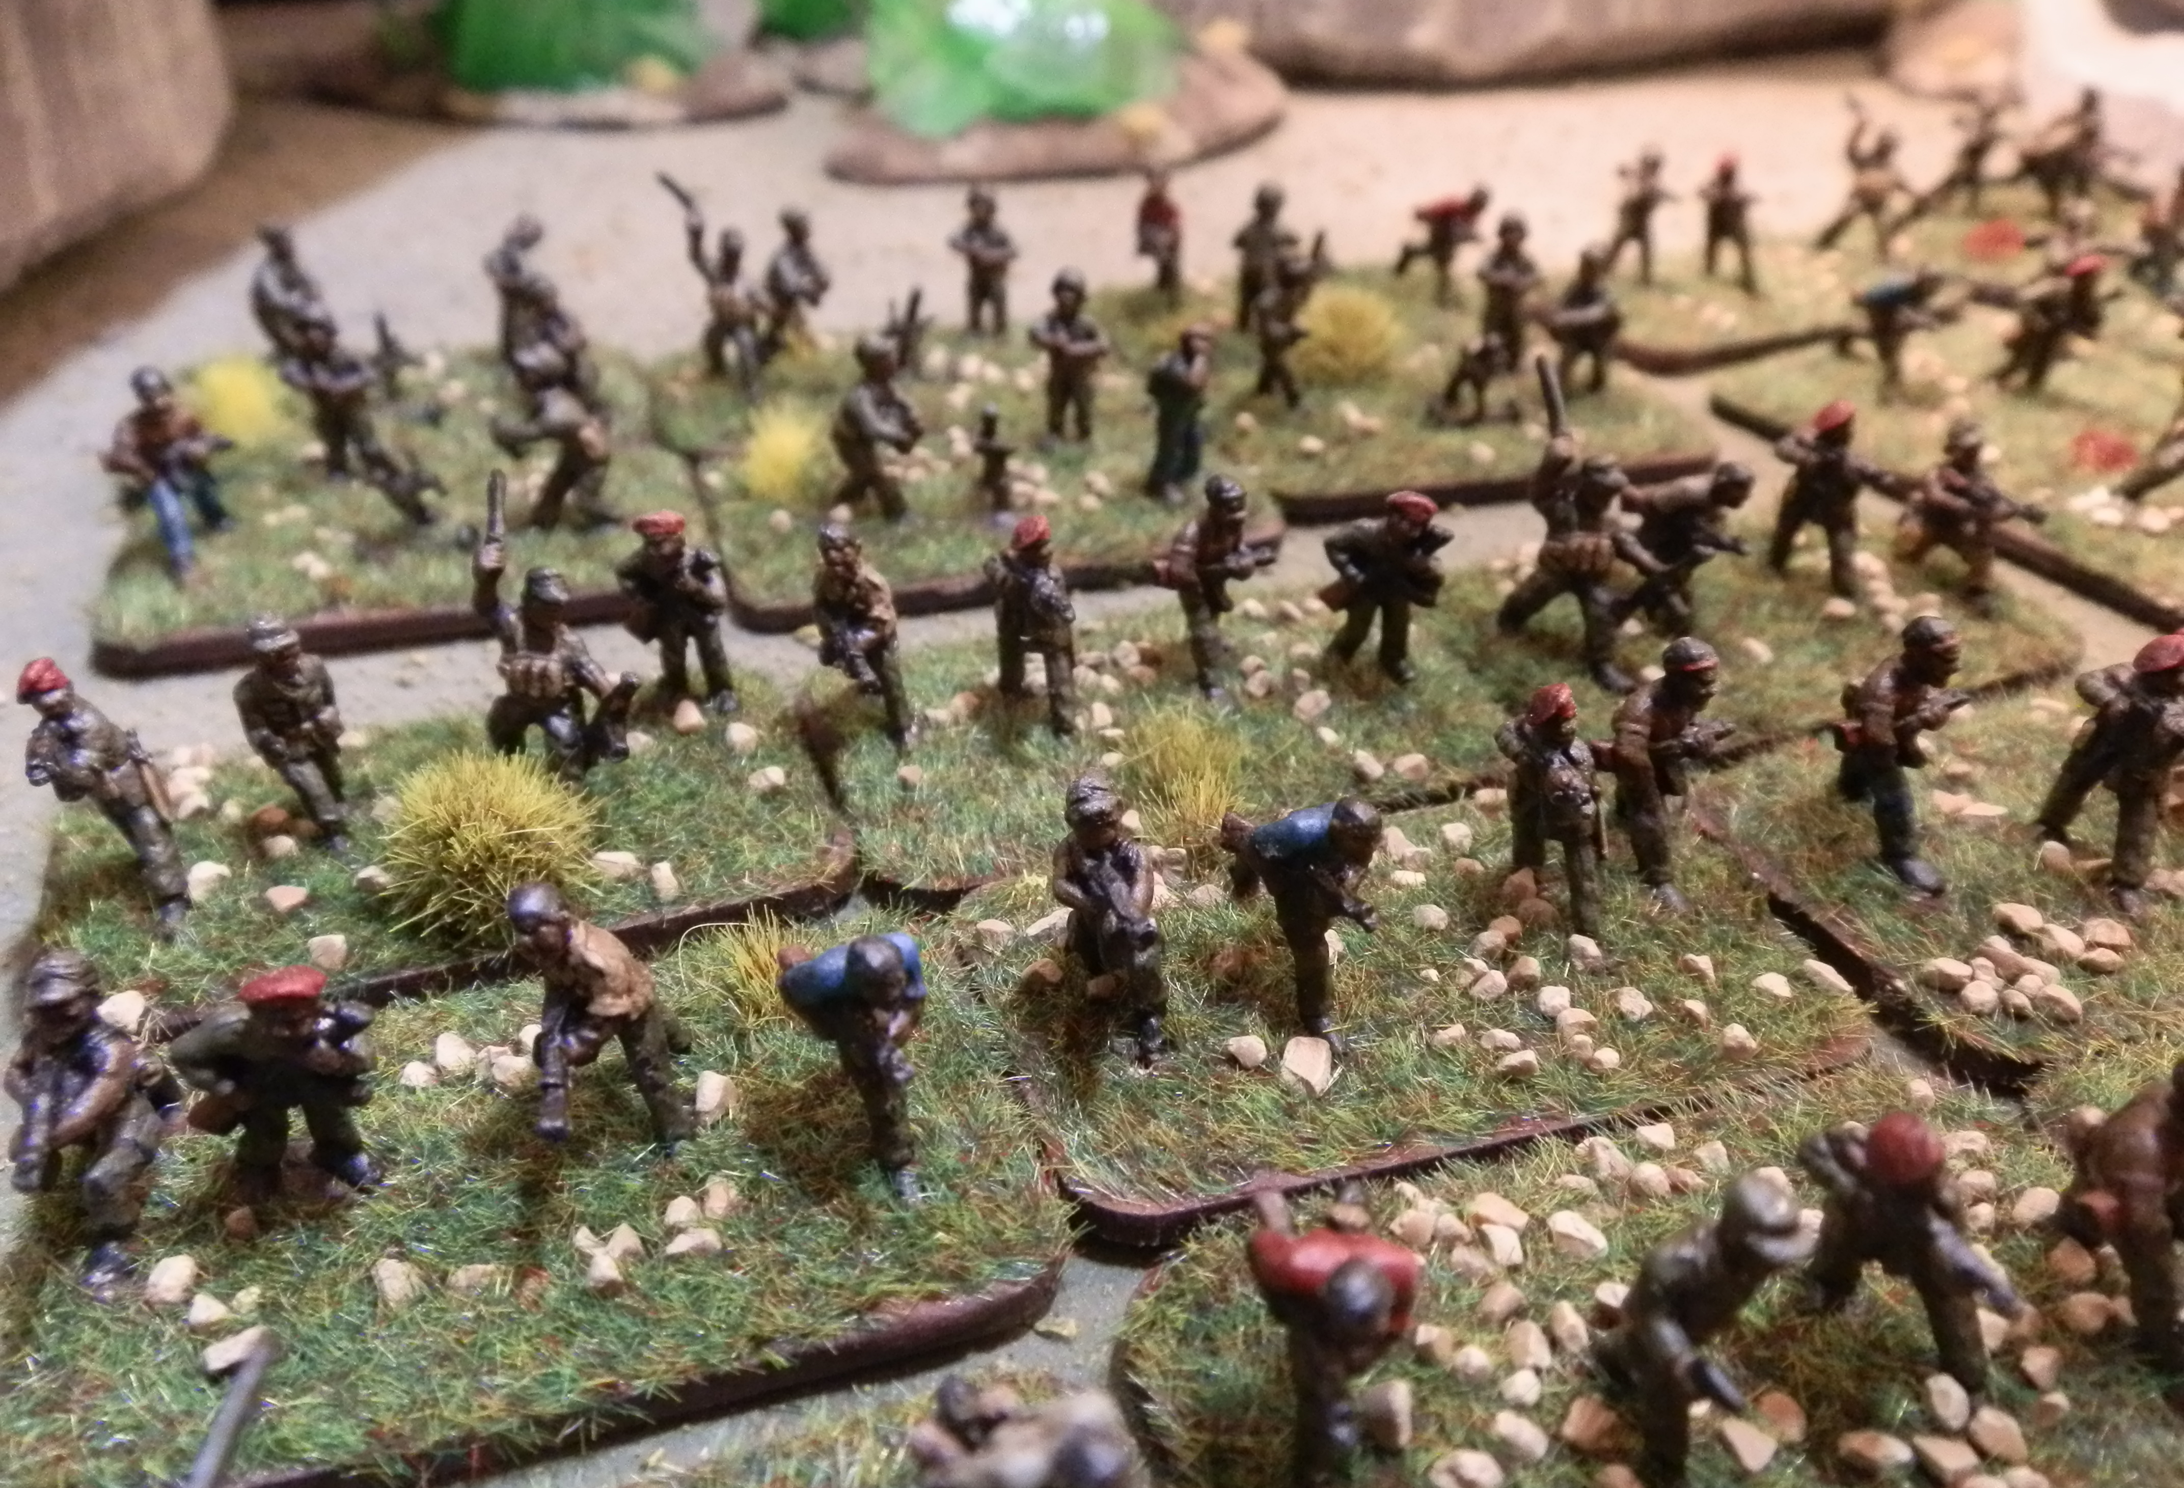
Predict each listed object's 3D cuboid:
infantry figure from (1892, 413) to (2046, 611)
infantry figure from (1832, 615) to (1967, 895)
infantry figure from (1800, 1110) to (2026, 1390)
[{"bbox_3d":[0.066,-0.017,0.134,0.008,0.014,0.011,-22,32,-31],"label":"infantry figure"},{"bbox_3d":[0.045,0.001,0.099,0.007,0.016,0.007,13,32,31],"label":"infantry figure"},{"bbox_3d":[0.036,0.022,0.079,0.009,0.015,0.008,-2,31,-3],"label":"infantry figure"}]

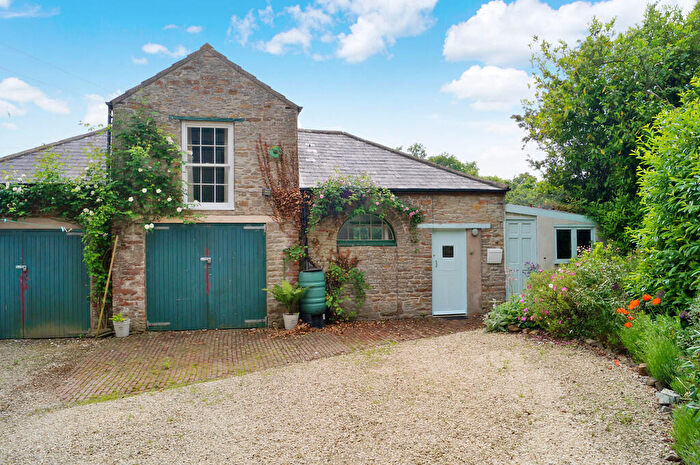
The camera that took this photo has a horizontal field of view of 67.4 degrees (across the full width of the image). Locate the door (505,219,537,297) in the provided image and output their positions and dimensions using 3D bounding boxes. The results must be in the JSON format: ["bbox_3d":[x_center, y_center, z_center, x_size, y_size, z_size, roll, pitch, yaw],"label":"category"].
[{"bbox_3d":[4.180,0.690,12.800,0.790,2.020,0.070,0,-1,-10],"label":"door"}]

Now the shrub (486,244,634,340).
[{"bbox_3d":[4.020,1.070,10.200,2.400,1.620,1.800,0,-1,-10],"label":"shrub"}]

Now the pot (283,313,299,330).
[{"bbox_3d":[-1.228,1.863,10.950,0.330,0.320,0.330,0,-1,-10],"label":"pot"}]

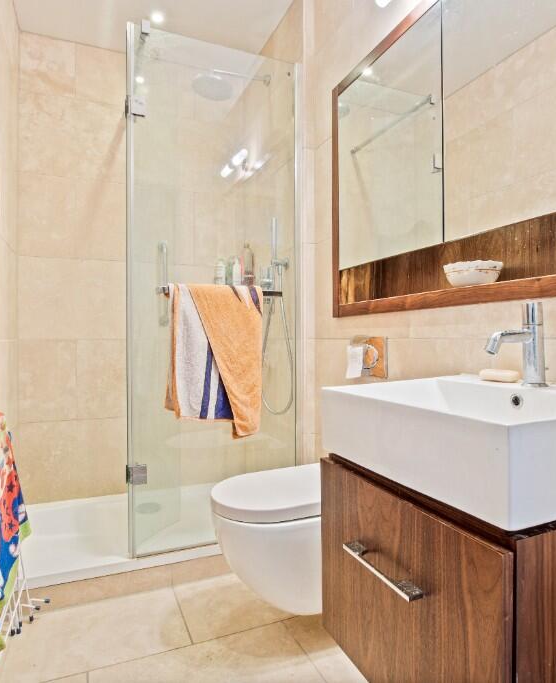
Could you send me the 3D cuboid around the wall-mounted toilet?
[{"bbox_3d":[0.049,0.676,1.453,0.530,0.375,0.365,0,0,-24],"label":"wall-mounted toilet"}]

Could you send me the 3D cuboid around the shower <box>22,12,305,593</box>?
[{"bbox_3d":[-0.569,-0.179,1.929,1.160,2.050,0.730,0,0,-21],"label":"shower"}]

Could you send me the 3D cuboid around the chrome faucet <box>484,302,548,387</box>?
[{"bbox_3d":[0.485,0.008,0.860,0.152,0.173,0.050,0,0,-24],"label":"chrome faucet"}]

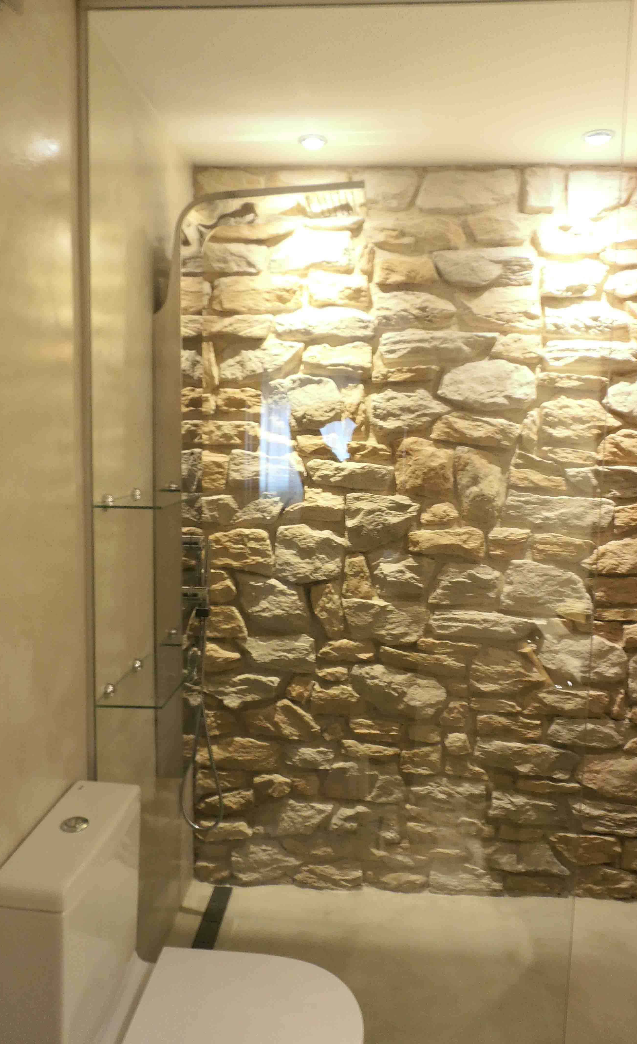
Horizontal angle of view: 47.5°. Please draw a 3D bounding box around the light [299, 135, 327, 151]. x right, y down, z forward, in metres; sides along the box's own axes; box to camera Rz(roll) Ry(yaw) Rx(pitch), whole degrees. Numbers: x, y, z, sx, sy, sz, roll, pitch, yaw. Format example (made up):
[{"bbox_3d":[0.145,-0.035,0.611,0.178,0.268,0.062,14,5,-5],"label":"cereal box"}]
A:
[{"bbox_3d":[-0.015,-1.037,1.979,0.083,0.028,0.083,2,7,4],"label":"light"}]

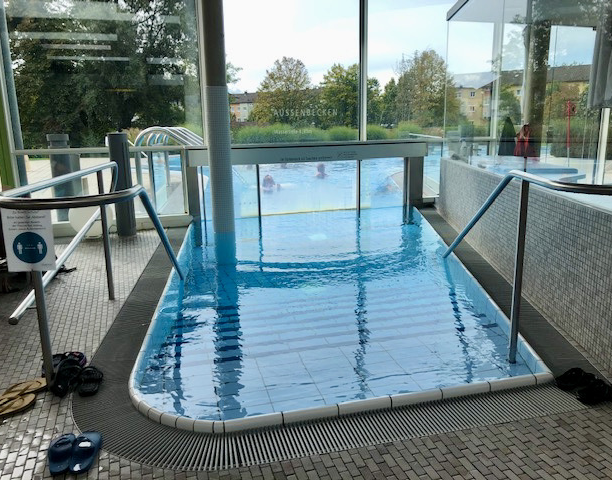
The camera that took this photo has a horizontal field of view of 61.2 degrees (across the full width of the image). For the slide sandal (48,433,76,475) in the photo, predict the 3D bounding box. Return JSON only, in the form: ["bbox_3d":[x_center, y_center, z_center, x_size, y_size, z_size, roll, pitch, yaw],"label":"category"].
[{"bbox_3d":[-0.980,0.832,2.068,0.095,0.070,0.245,-5,13,-18],"label":"slide sandal"}]

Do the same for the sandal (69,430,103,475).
[{"bbox_3d":[-0.880,0.828,2.075,0.100,0.070,0.245,-3,12,-10],"label":"sandal"}]

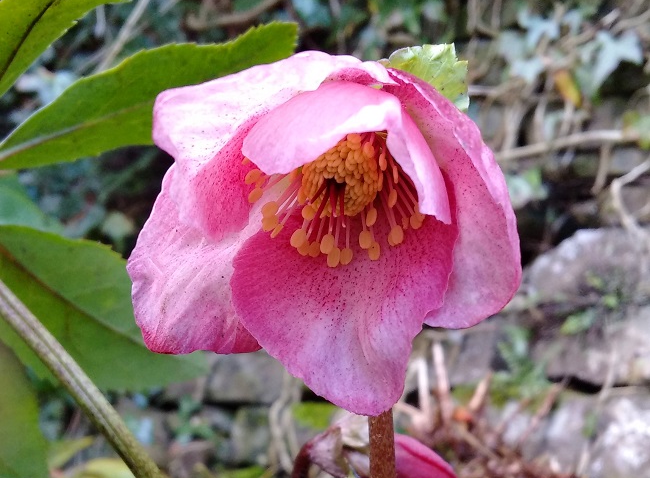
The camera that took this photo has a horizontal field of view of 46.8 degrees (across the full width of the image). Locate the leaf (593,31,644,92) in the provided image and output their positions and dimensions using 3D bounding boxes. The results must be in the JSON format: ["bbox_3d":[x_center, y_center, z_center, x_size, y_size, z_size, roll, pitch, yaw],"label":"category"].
[{"bbox_3d":[0.296,-0.180,0.760,0.052,0.061,0.022,1,-20,6],"label":"leaf"}]

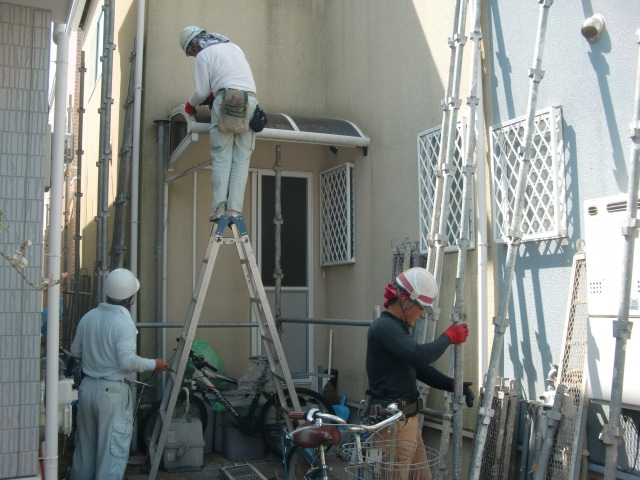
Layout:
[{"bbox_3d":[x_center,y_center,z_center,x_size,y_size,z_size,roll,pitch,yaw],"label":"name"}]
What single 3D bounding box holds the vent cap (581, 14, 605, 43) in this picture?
[{"bbox_3d":[1.496,-1.164,3.871,0.095,0.145,0.135,2,-5,-25],"label":"vent cap"}]

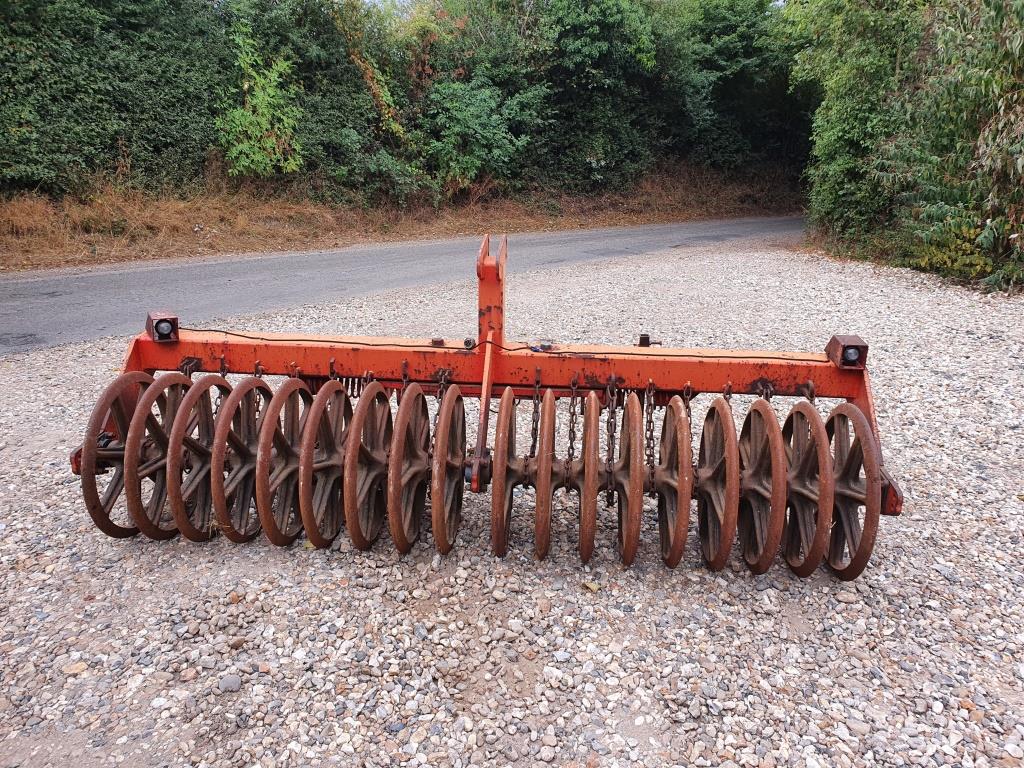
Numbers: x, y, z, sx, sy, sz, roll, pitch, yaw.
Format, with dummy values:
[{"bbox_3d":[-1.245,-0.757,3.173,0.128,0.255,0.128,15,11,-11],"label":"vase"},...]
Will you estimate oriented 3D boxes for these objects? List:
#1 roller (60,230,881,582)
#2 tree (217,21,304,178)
[{"bbox_3d":[-0.129,0.030,3.255,3.365,1.215,1.161,3,16,3],"label":"roller"},{"bbox_3d":[-5.041,-5.703,15.417,1.750,3.050,1.500,3,16,3],"label":"tree"}]

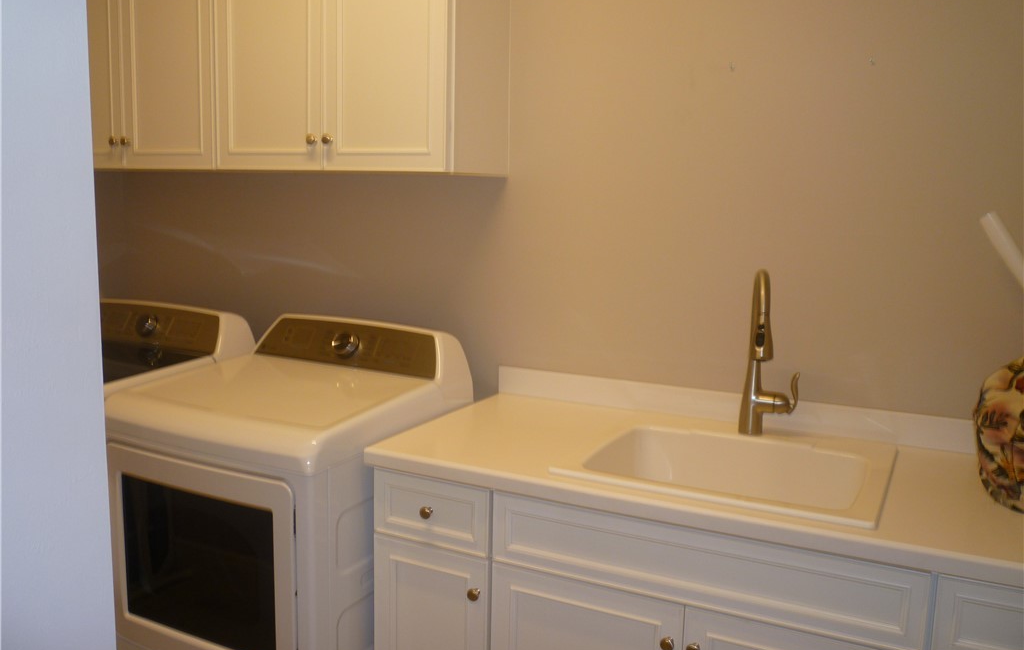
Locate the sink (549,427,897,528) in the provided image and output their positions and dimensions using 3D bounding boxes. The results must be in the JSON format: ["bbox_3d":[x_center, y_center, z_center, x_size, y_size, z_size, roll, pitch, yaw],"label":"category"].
[{"bbox_3d":[0.474,0.405,1.864,0.609,0.260,0.576,5,9,27],"label":"sink"}]

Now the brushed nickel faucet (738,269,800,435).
[{"bbox_3d":[0.581,0.074,1.895,0.129,0.392,0.254,3,8,15],"label":"brushed nickel faucet"}]

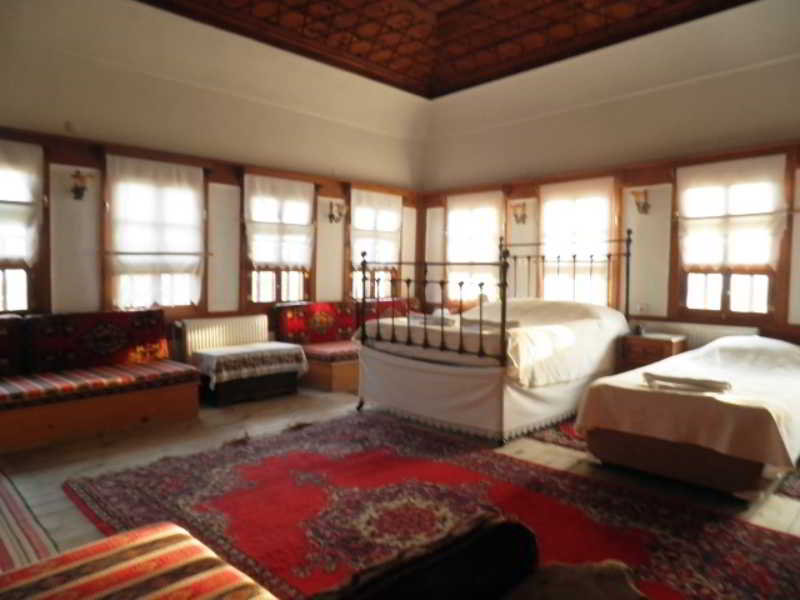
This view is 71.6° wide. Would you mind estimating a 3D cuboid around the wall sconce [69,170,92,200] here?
[{"bbox_3d":[-2.661,-0.962,4.644,0.138,0.228,0.156,-2,4,-43],"label":"wall sconce"}]

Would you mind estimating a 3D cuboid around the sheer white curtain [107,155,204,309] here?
[{"bbox_3d":[-2.228,-0.603,5.146,0.876,1.358,0.072,-2,4,-43],"label":"sheer white curtain"}]

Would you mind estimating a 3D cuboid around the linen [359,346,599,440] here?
[{"bbox_3d":[0.923,0.681,5.177,1.536,0.564,2.064,3,4,44],"label":"linen"}]

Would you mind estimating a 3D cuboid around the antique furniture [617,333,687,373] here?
[{"bbox_3d":[2.190,0.660,4.833,0.372,0.684,0.492,-2,4,-43],"label":"antique furniture"}]

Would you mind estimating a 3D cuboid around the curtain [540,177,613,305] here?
[{"bbox_3d":[1.842,-0.584,5.850,0.072,1.296,0.816,-2,4,-43],"label":"curtain"}]

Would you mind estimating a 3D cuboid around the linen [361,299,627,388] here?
[{"bbox_3d":[0.943,0.345,5.179,1.584,0.540,2.064,3,4,44],"label":"linen"}]

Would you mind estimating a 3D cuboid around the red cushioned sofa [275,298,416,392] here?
[{"bbox_3d":[-0.294,0.470,6.484,1.956,0.870,0.816,-2,4,-43],"label":"red cushioned sofa"}]

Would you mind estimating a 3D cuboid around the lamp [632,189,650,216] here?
[{"bbox_3d":[2.300,-0.926,5.264,0.144,0.240,0.132,-2,4,-43],"label":"lamp"}]

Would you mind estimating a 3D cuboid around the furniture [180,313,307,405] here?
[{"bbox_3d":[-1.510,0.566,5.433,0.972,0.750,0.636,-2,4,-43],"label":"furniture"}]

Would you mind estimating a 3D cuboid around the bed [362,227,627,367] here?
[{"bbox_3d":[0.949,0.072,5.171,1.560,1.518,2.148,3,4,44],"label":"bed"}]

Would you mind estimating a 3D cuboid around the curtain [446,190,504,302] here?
[{"bbox_3d":[0.908,-0.638,6.840,0.072,1.344,0.876,-2,4,-43],"label":"curtain"}]

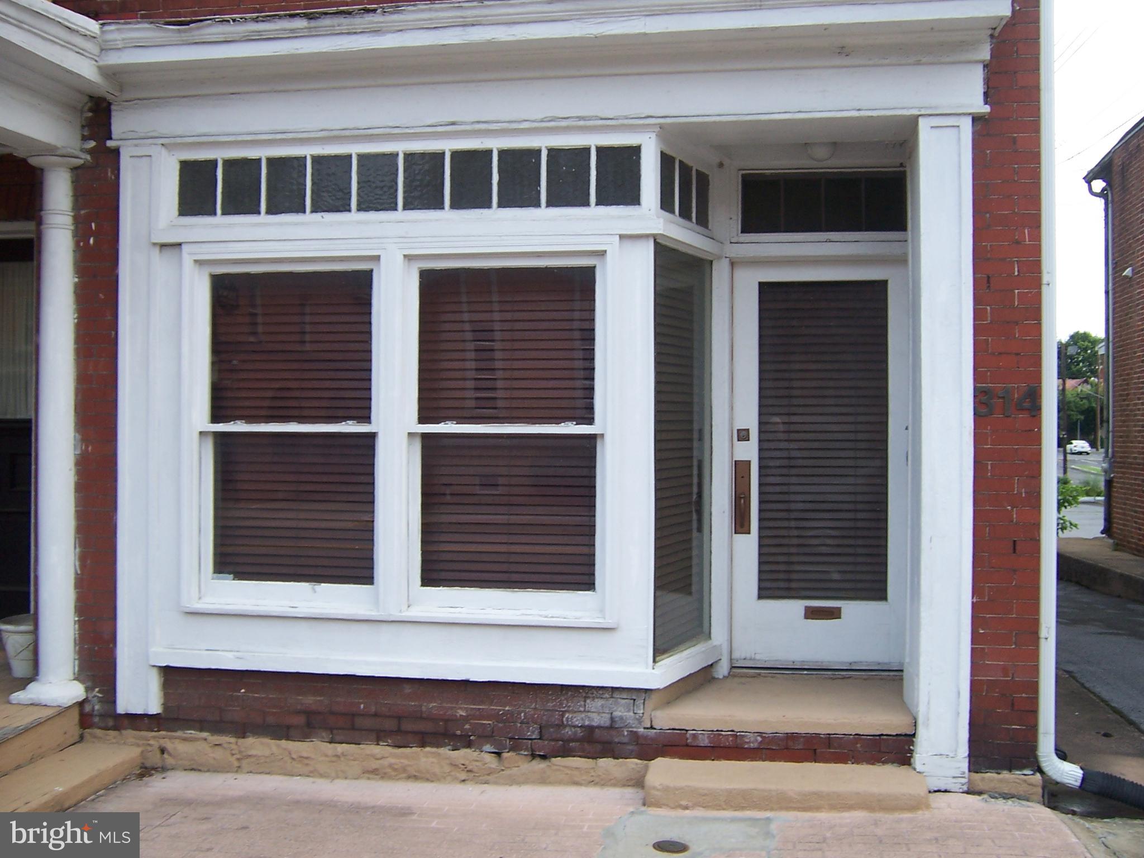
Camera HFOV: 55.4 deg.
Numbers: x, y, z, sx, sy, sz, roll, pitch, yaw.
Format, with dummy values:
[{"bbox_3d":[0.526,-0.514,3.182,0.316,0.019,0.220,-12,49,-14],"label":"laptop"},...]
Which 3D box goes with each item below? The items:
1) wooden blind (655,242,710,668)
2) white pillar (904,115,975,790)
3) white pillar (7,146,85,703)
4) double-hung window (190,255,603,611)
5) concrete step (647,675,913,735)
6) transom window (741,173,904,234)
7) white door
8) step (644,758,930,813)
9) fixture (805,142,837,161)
[{"bbox_3d":[0.500,0.102,5.235,0.060,1.870,0.655,1,1,30],"label":"wooden blind"},{"bbox_3d":[1.633,0.110,4.837,0.215,2.905,0.280,0,1,8],"label":"white pillar"},{"bbox_3d":[-2.489,-0.002,5.250,0.280,2.630,0.270,0,1,8],"label":"white pillar"},{"bbox_3d":[-0.830,0.016,5.190,1.976,1.601,0.090,0,1,8],"label":"double-hung window"},{"bbox_3d":[0.983,1.318,5.204,1.165,0.088,0.640,0,1,8],"label":"concrete step"},{"bbox_3d":[1.253,-1.128,5.460,0.809,0.310,0.060,0,1,8],"label":"transom window"},{"bbox_3d":[1.253,0.179,5.485,0.892,2.041,0.050,0,1,8],"label":"white door"},{"bbox_3d":[0.919,1.554,4.752,1.177,0.106,0.340,0,1,8],"label":"step"},{"bbox_3d":[1.203,-1.350,5.270,0.160,0.130,0.160,0,1,8],"label":"fixture"}]

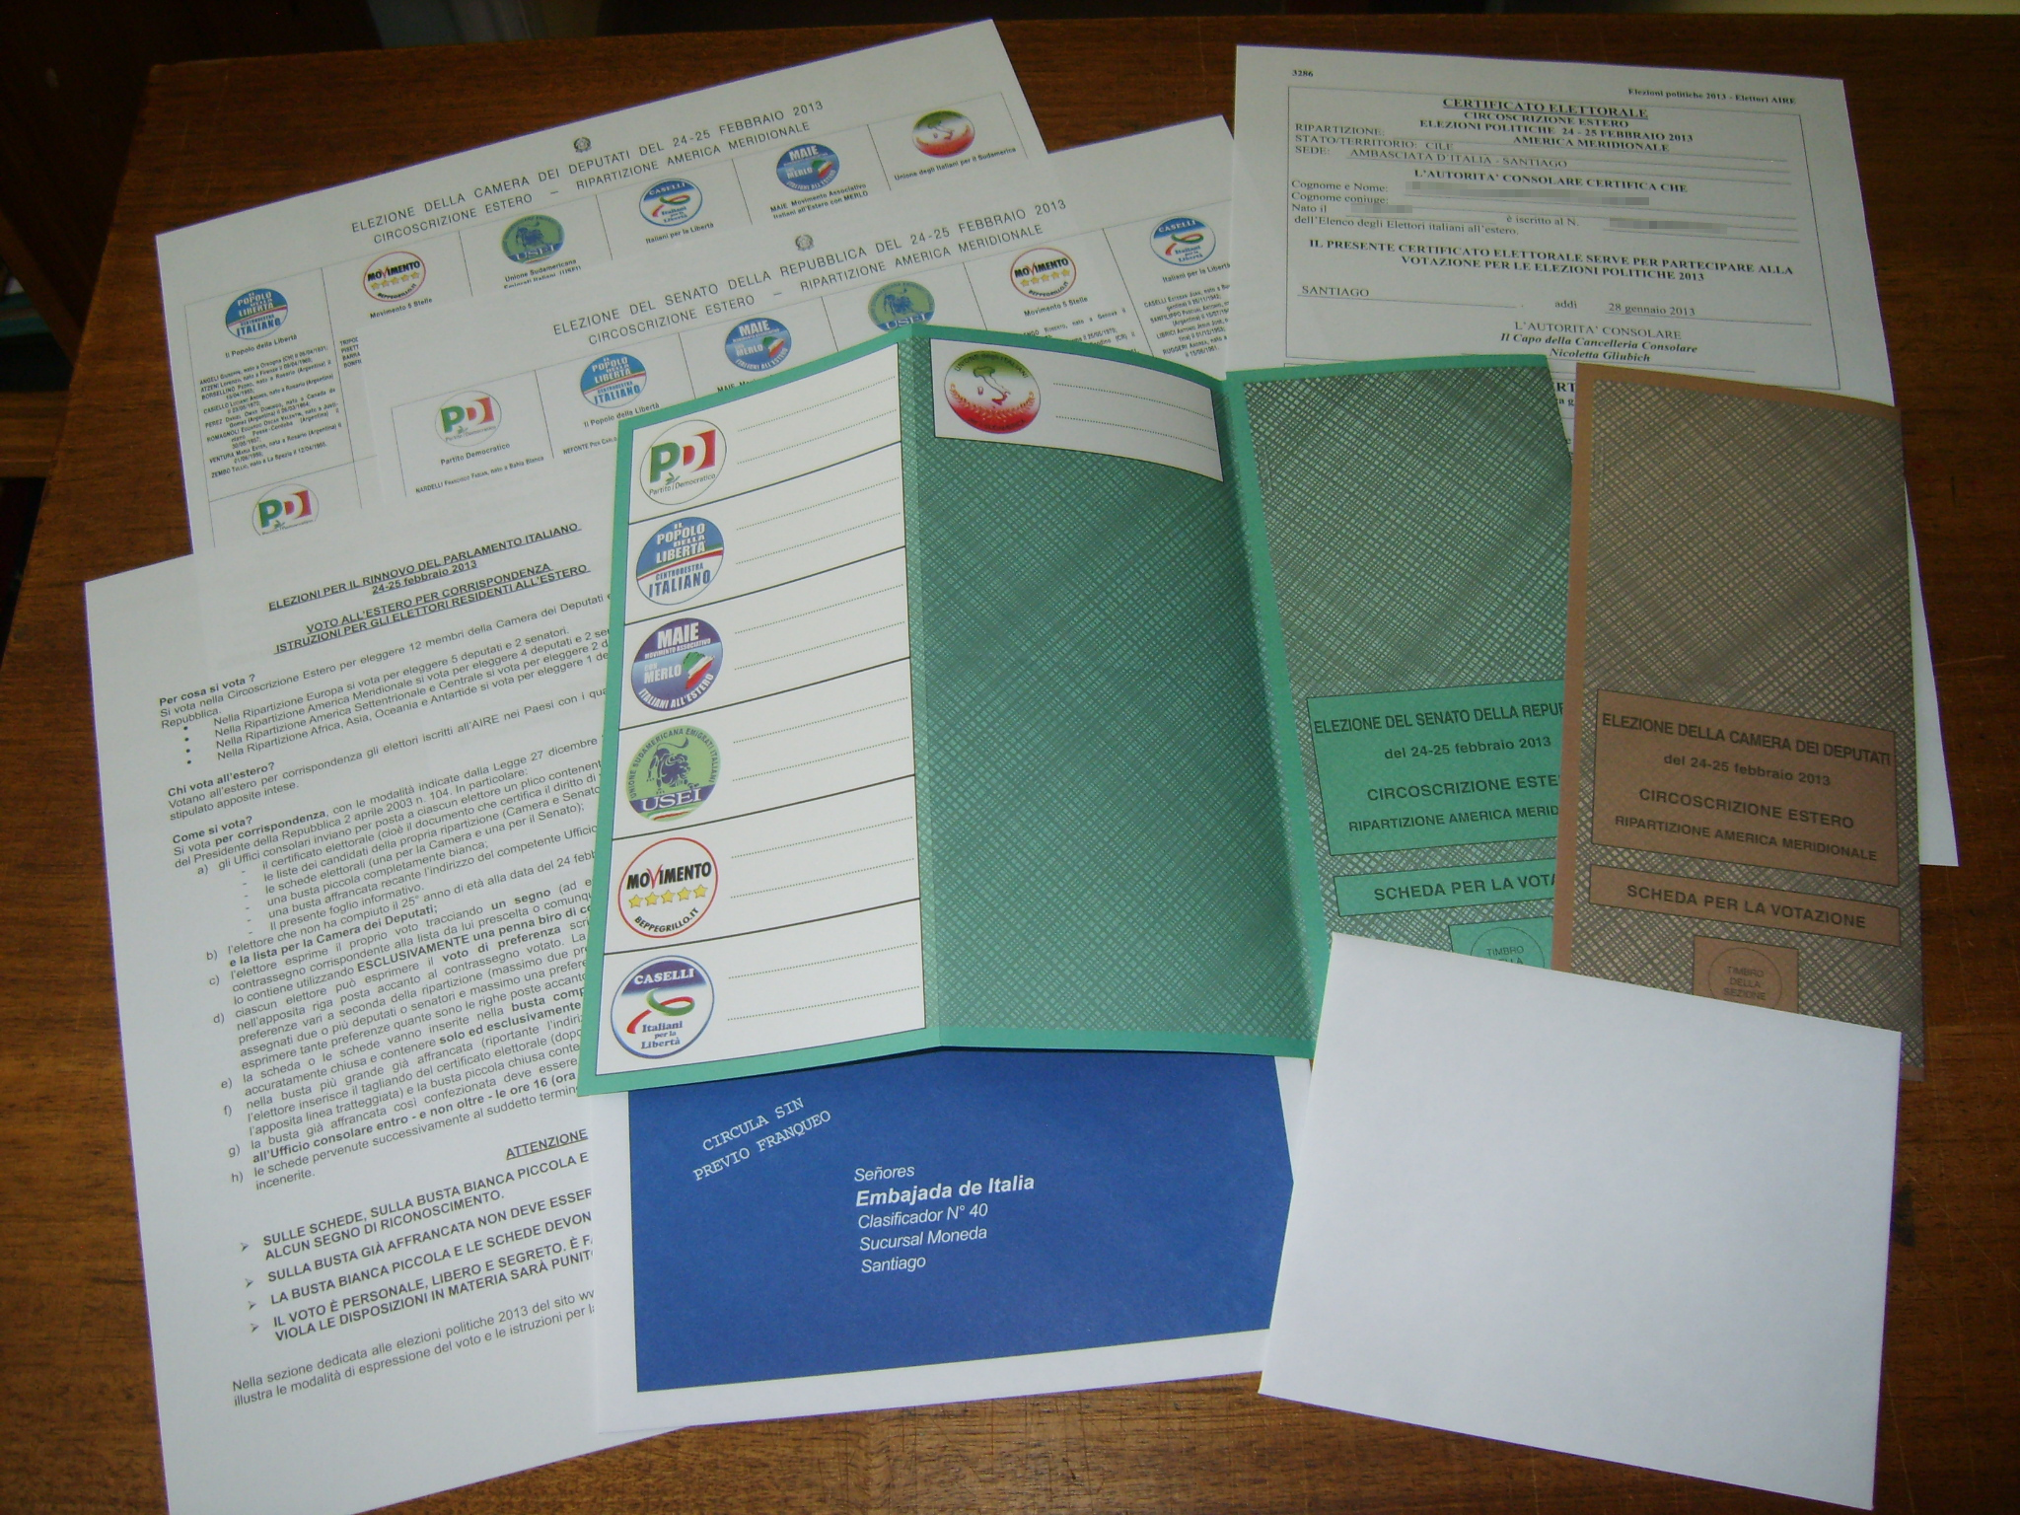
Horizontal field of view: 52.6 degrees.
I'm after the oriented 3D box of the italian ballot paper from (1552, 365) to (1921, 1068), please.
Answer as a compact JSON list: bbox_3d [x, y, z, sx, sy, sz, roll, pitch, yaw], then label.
[{"bbox_3d":[0.213,-0.019,0.597,0.101,0.012,0.228,8,64,5],"label":"italian ballot paper"}]

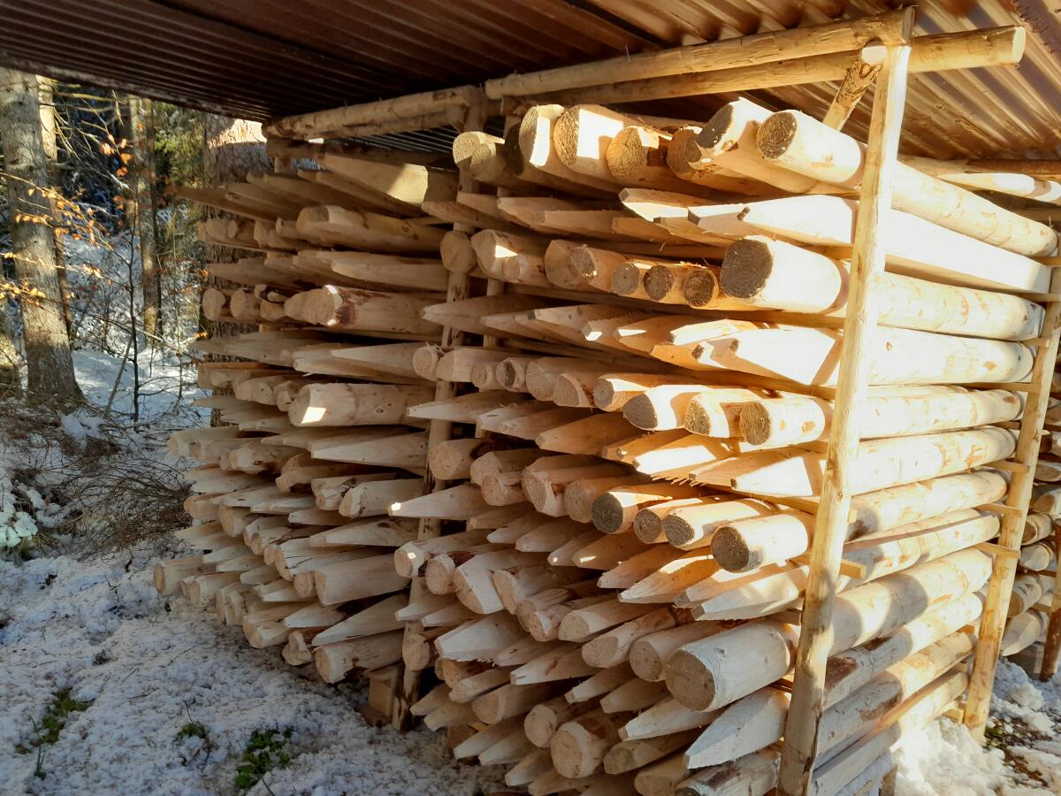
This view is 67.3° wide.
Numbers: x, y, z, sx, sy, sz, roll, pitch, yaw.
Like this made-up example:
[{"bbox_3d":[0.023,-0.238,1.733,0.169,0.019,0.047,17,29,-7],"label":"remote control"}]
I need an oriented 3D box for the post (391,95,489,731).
[{"bbox_3d":[-0.313,0.112,2.673,0.082,2.190,0.082,-1,12,-42],"label":"post"}]

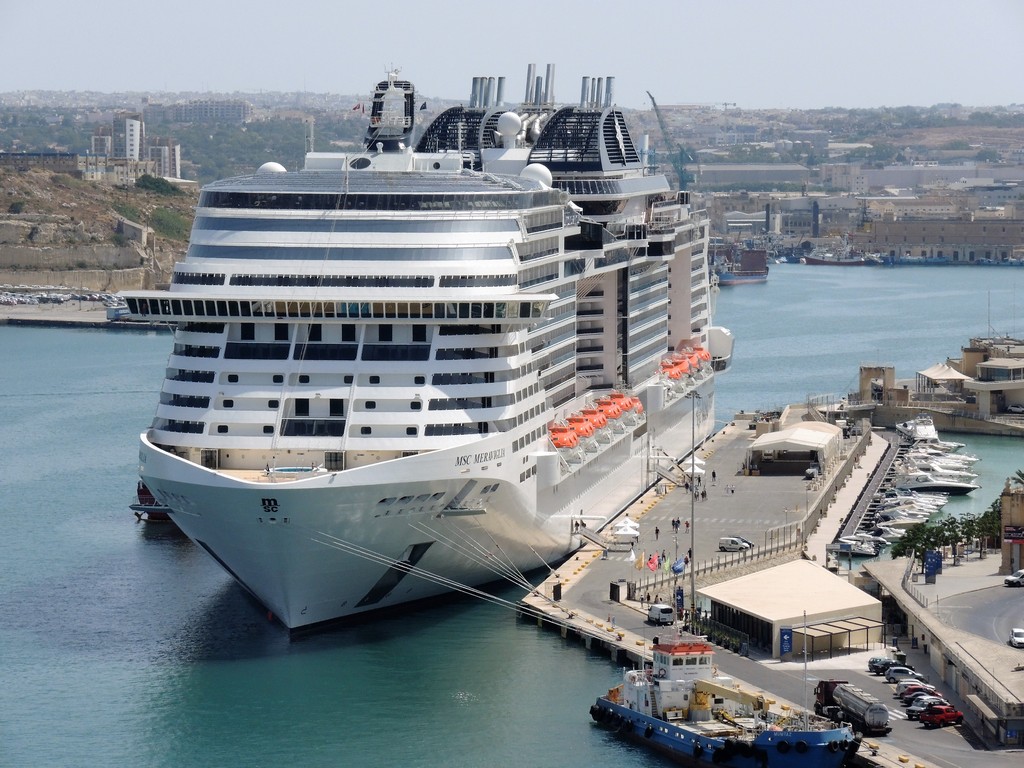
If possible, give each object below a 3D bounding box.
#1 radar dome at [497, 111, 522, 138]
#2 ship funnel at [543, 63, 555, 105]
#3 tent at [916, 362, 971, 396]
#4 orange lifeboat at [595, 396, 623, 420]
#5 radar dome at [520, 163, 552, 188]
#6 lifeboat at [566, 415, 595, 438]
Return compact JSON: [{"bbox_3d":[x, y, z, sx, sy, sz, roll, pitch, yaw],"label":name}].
[{"bbox_3d":[-0.393,-40.885,627.492,3.800,3.900,3.800,1,4,8],"label":"radar dome"},{"bbox_3d":[6.256,-49.758,662.568,1.350,7.360,1.350,1,-22,8],"label":"ship funnel"},{"bbox_3d":[83.844,-0.387,773.277,8.000,6.000,19.500,0,4,-3],"label":"tent"},{"bbox_3d":[14.415,3.773,601.605,3.800,3.200,10.800,1,4,8],"label":"orange lifeboat"},{"bbox_3d":[3.220,-26.903,524.847,4.200,4.100,4.200,1,4,8],"label":"radar dome"},{"bbox_3d":[9.696,6.029,567.504,3.800,3.200,10.800,1,4,8],"label":"lifeboat"}]

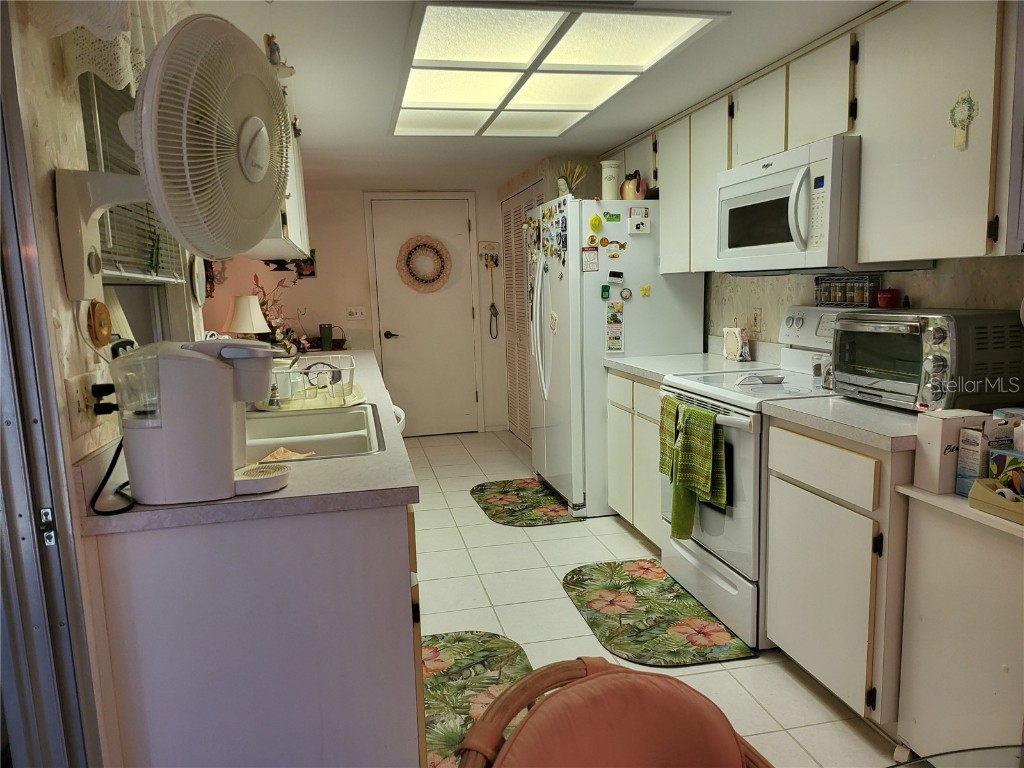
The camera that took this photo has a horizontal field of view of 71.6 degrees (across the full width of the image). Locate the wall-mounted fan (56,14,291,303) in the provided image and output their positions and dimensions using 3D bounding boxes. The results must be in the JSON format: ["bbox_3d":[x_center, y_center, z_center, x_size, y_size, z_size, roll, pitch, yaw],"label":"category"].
[{"bbox_3d":[-0.626,-0.411,1.328,0.400,0.500,0.440,-1,8,1],"label":"wall-mounted fan"}]

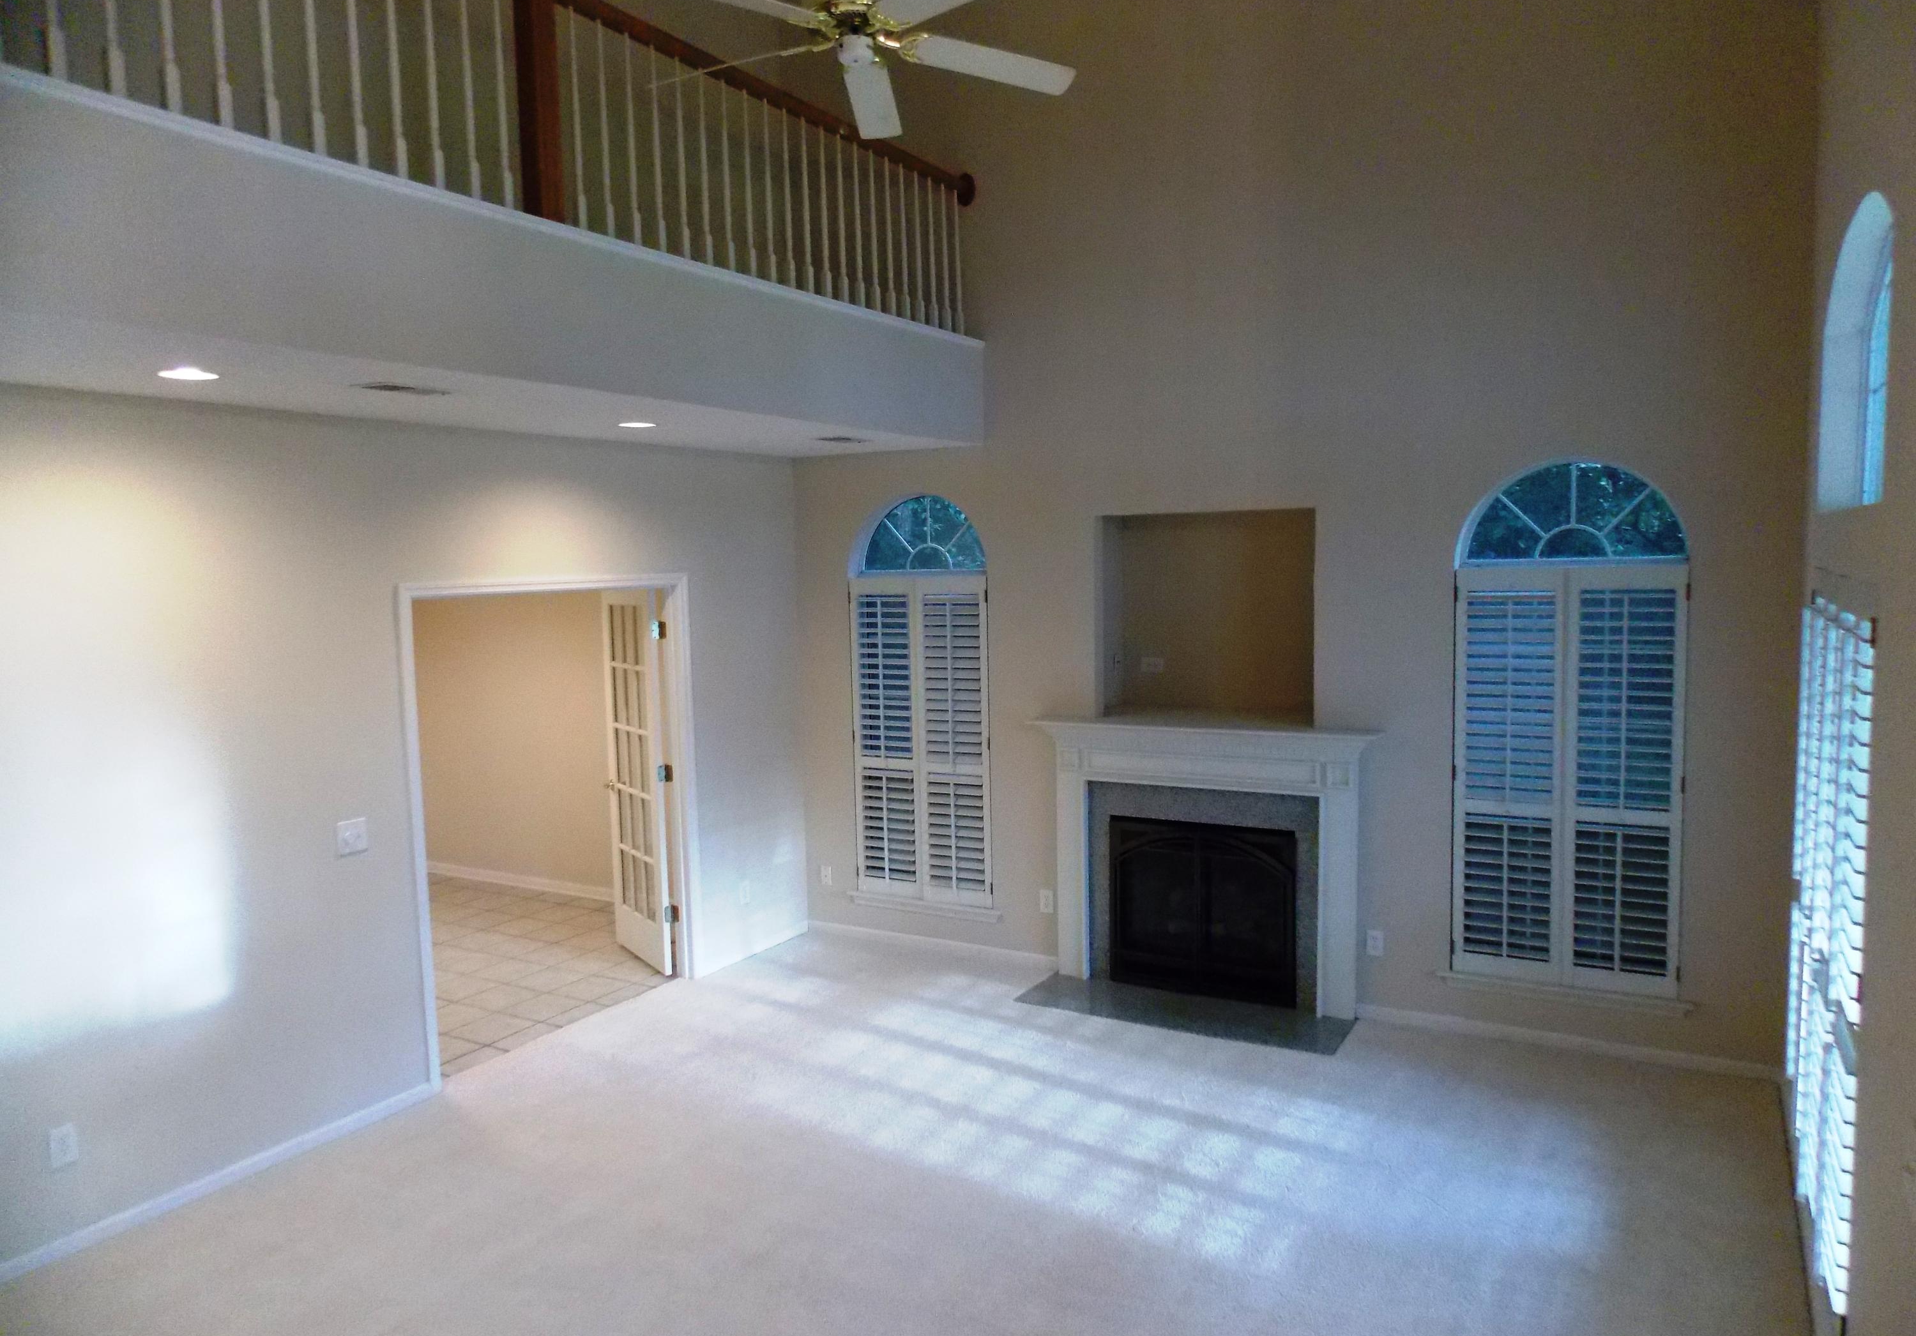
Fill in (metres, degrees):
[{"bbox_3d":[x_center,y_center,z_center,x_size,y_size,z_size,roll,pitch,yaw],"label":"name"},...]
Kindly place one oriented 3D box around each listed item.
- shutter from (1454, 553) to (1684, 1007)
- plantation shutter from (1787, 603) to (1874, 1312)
[{"bbox_3d":[2.573,0.462,5.400,0.879,1.788,0.050,1,6,30],"label":"shutter"},{"bbox_3d":[2.454,0.628,3.658,0.070,1.750,1.650,1,6,30],"label":"plantation shutter"}]

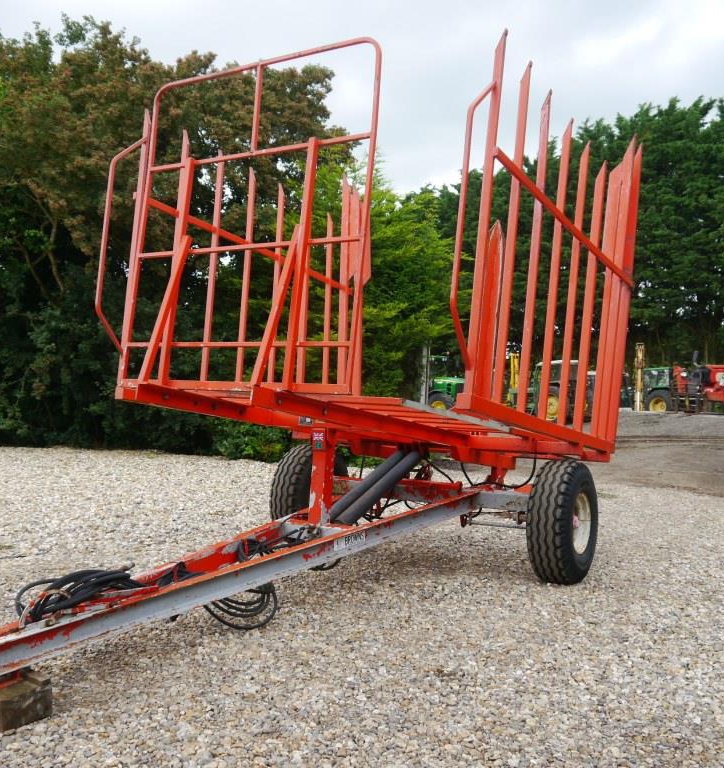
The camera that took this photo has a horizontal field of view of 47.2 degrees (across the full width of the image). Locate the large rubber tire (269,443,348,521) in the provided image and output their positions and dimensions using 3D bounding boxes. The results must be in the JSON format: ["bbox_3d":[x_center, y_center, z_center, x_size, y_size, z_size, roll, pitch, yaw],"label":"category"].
[{"bbox_3d":[-0.413,0.935,6.902,0.284,0.858,0.858,1,-1,31],"label":"large rubber tire"}]

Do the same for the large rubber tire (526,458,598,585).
[{"bbox_3d":[1.417,0.964,5.798,0.284,0.858,0.858,1,-1,31],"label":"large rubber tire"}]

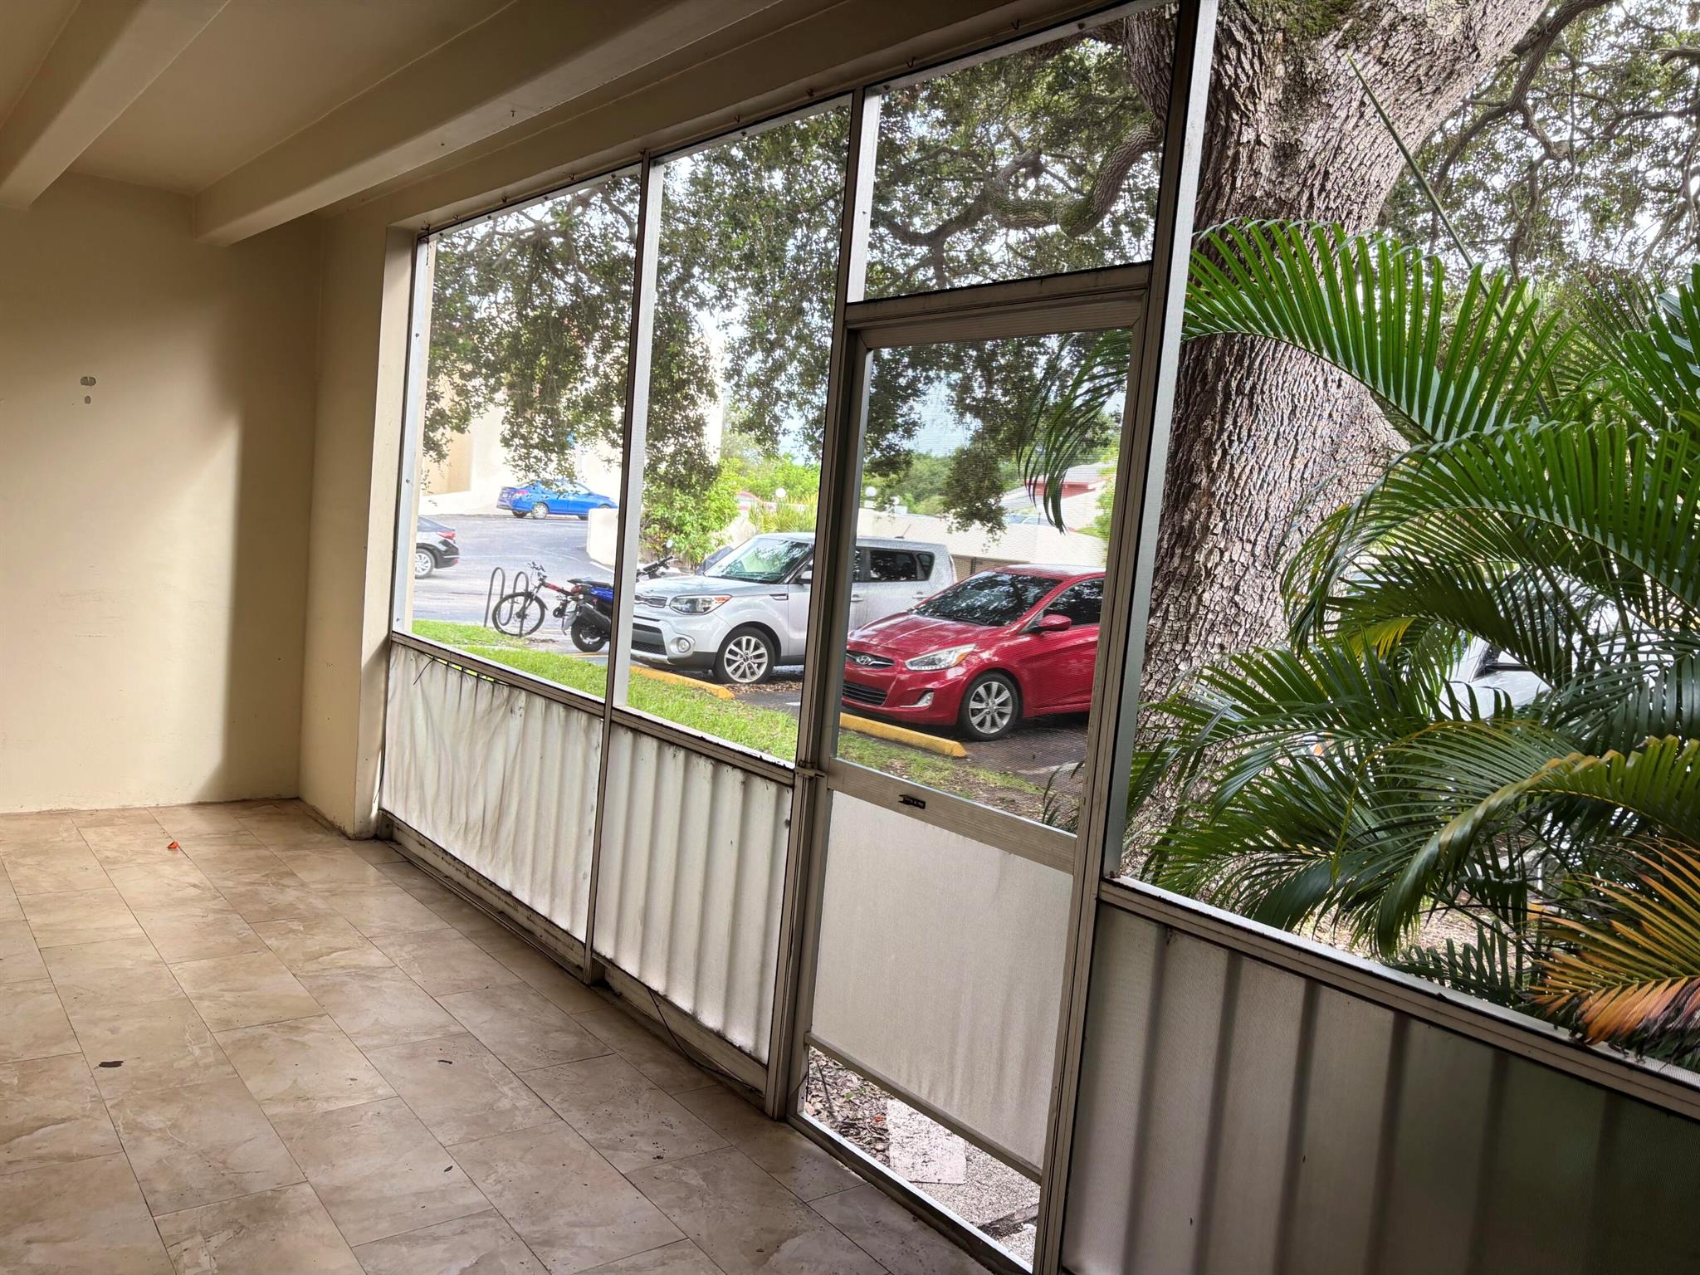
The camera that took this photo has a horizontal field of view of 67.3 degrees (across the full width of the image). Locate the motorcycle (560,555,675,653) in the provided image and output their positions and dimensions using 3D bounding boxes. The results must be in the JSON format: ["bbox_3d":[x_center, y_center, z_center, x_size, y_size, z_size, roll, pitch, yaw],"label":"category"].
[{"bbox_3d":[-2.665,-0.408,15.312,1.880,1.150,0.720,0,7,-45],"label":"motorcycle"}]

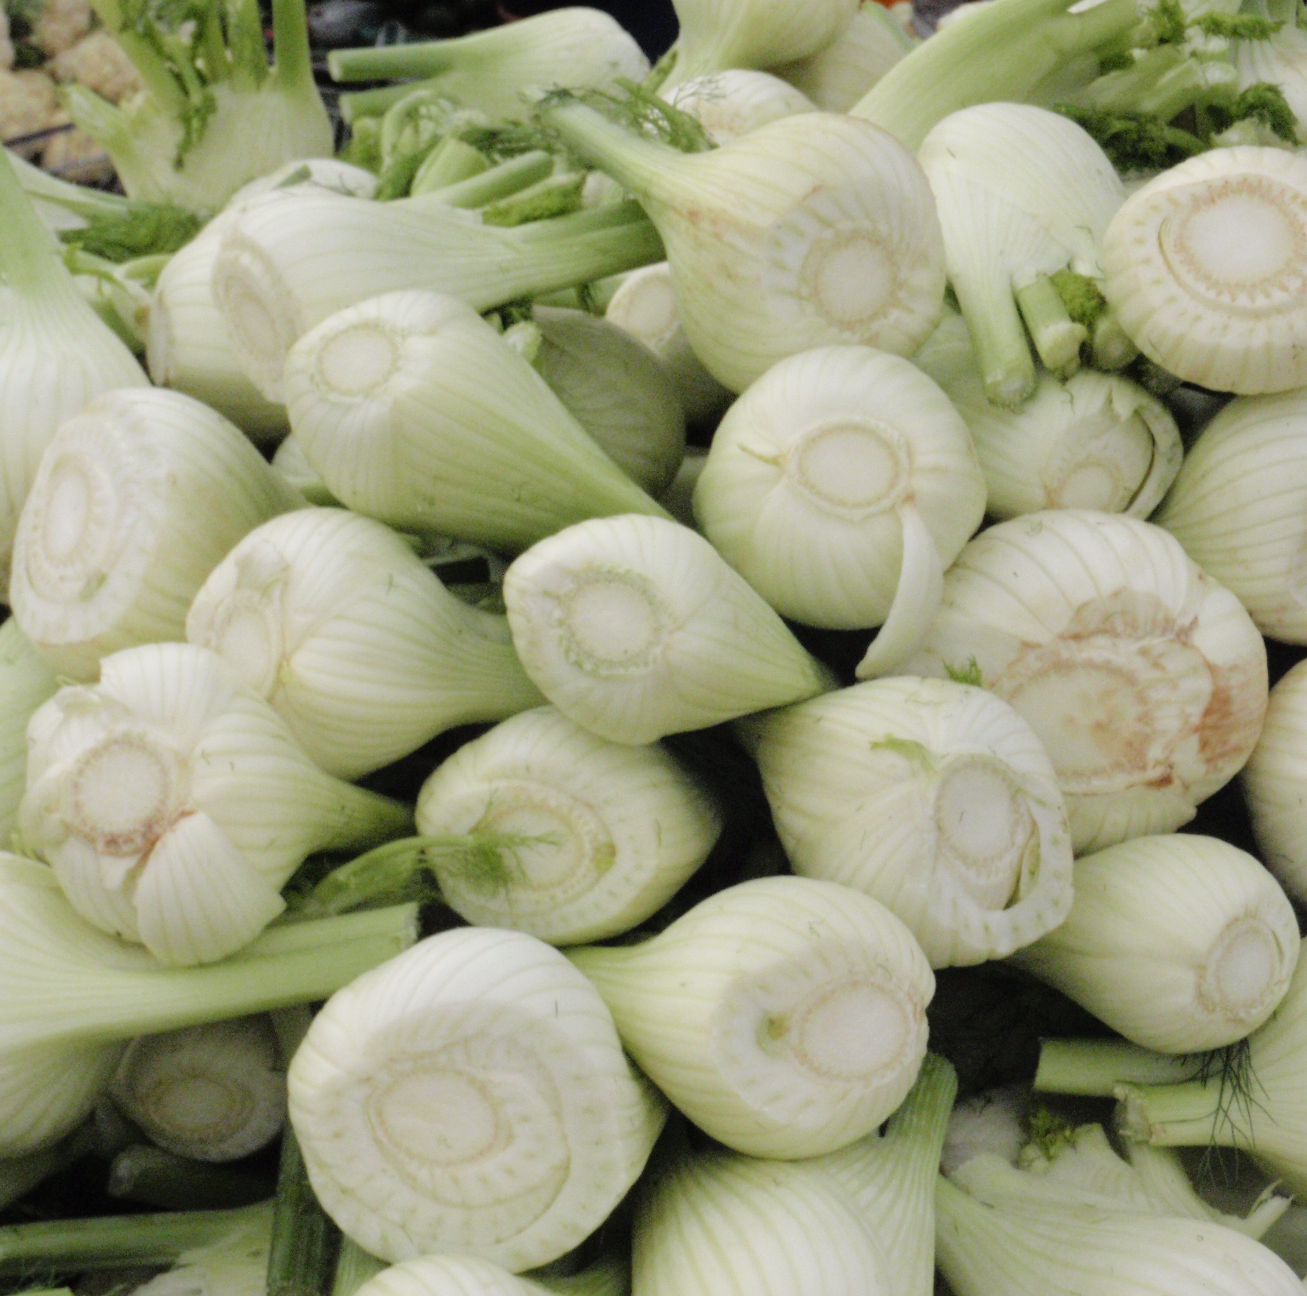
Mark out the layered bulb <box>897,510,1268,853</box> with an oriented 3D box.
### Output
[{"bbox_3d":[0.138,0.005,1.133,0.114,0.109,0.128,-30,24,6],"label":"layered bulb"}]

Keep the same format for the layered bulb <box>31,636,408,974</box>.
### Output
[{"bbox_3d":[-0.132,0.050,1.090,0.088,0.093,0.140,0,-5,43],"label":"layered bulb"}]

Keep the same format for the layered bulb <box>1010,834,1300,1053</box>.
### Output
[{"bbox_3d":[0.154,0.092,1.100,0.065,0.069,0.110,0,3,-43],"label":"layered bulb"}]

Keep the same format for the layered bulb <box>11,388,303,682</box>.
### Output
[{"bbox_3d":[-0.157,-0.036,1.204,0.133,0.097,0.090,8,1,-44],"label":"layered bulb"}]

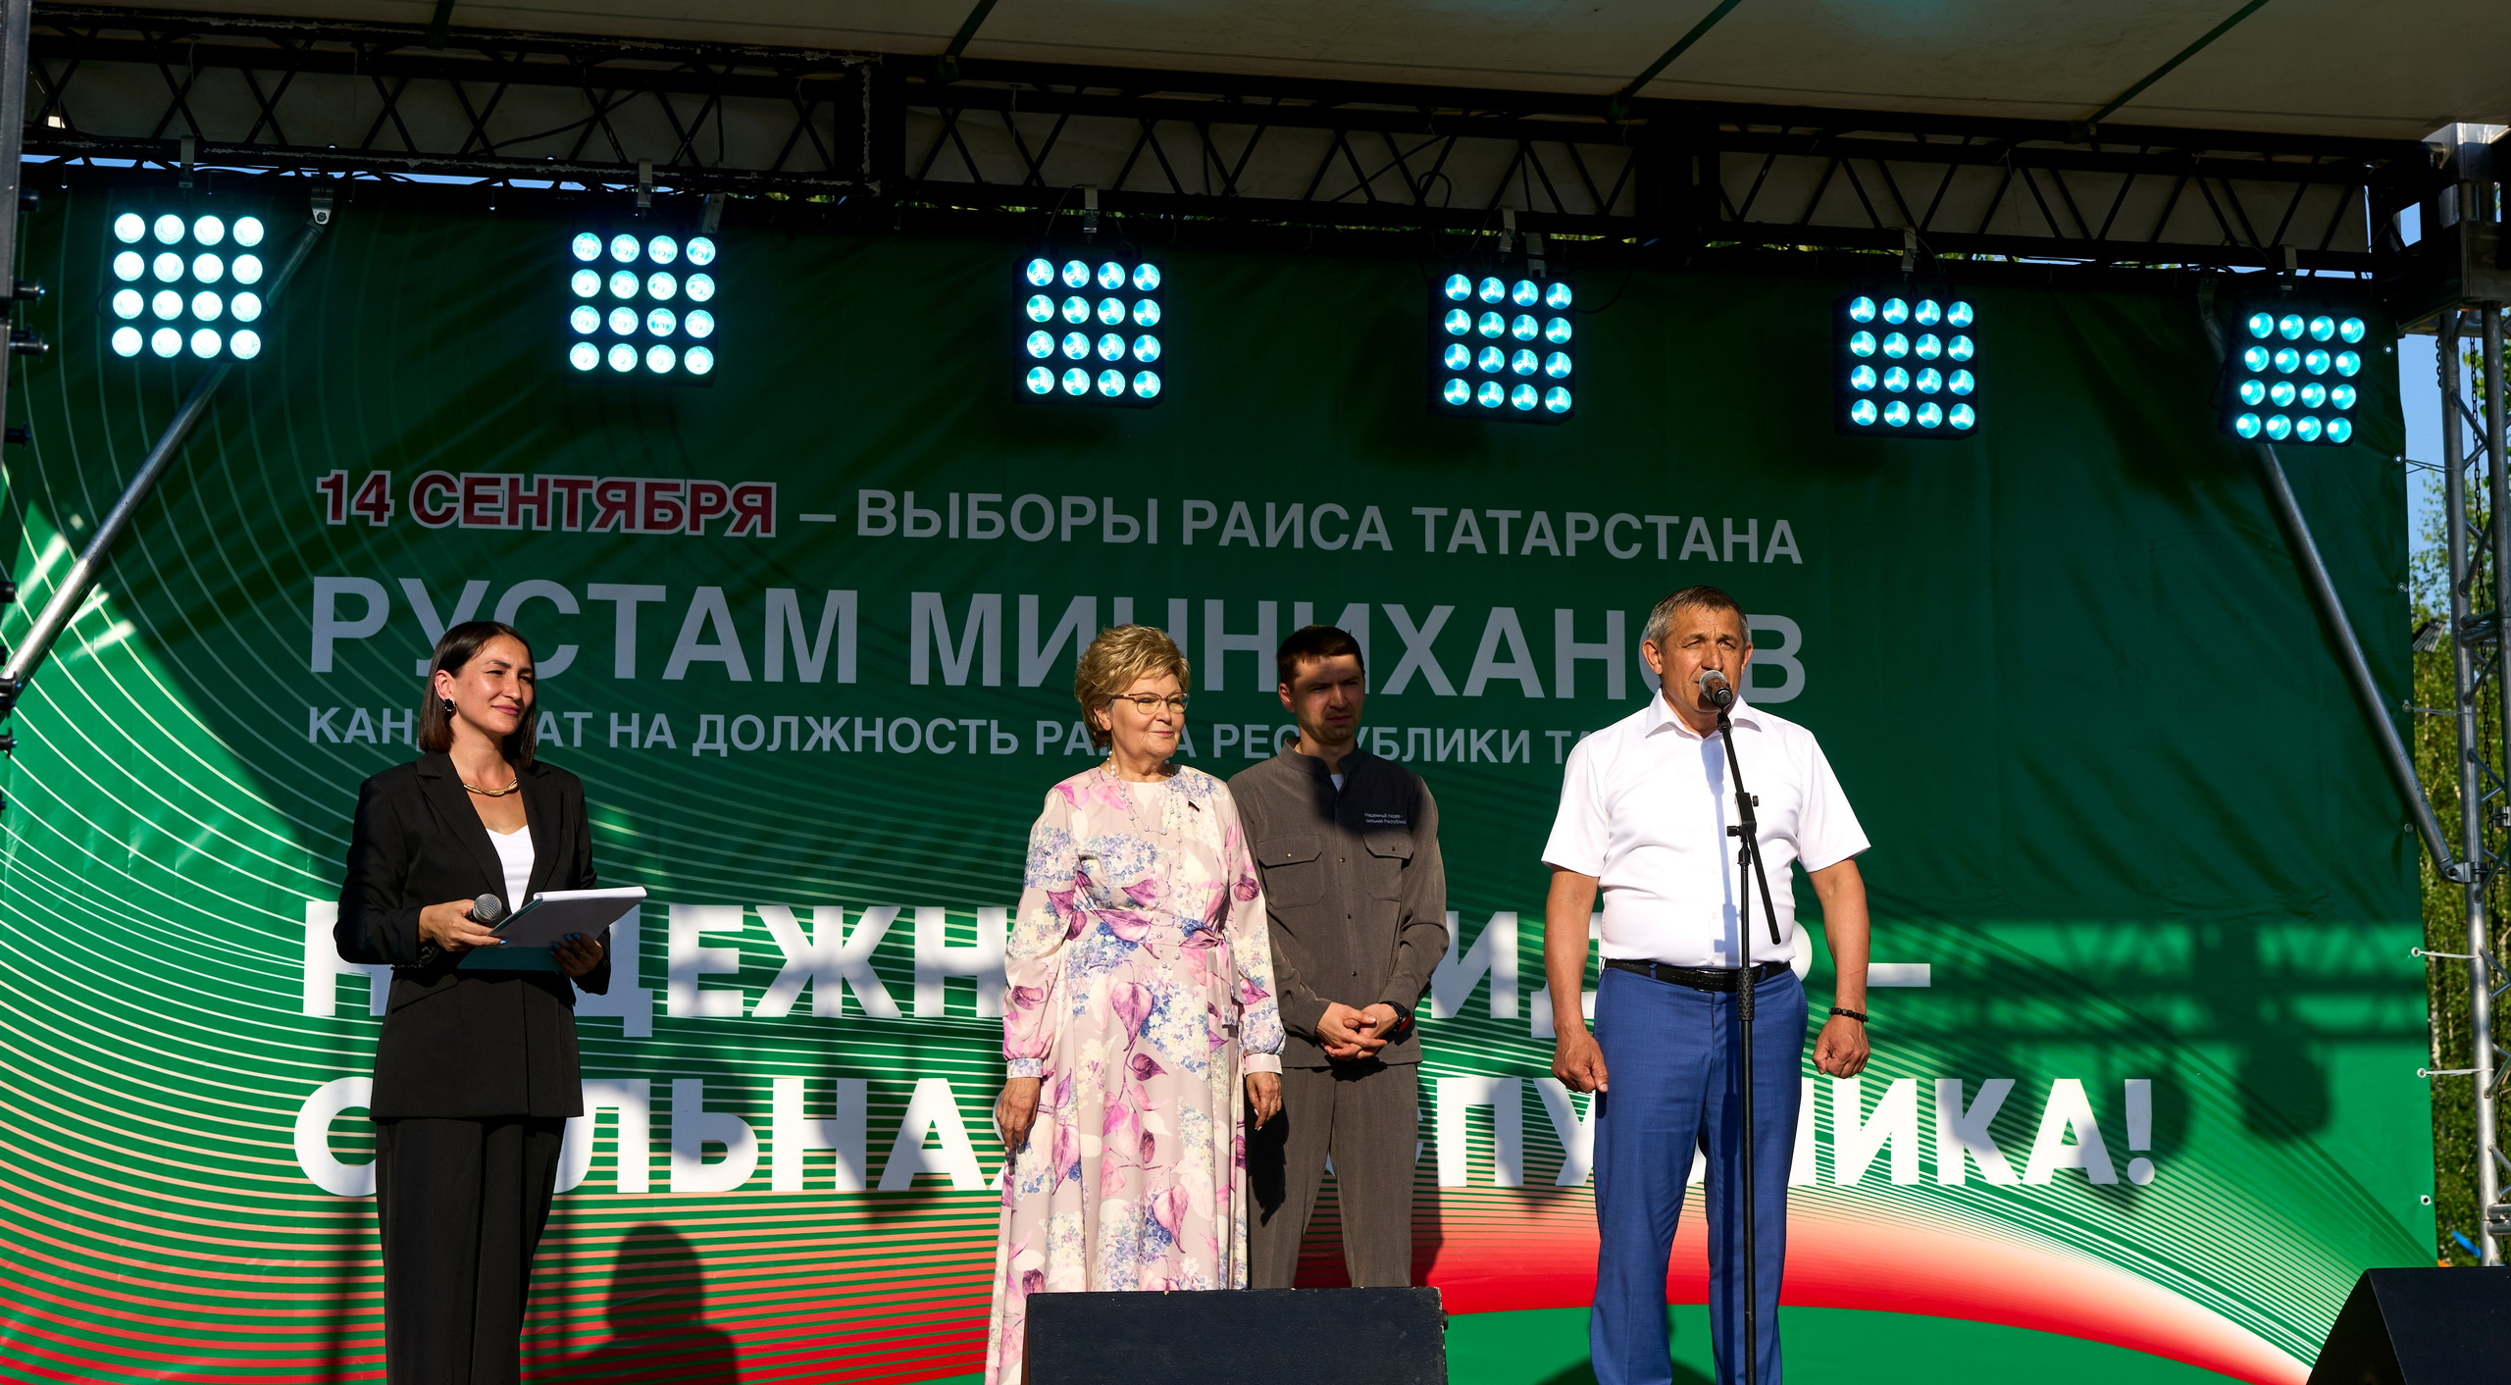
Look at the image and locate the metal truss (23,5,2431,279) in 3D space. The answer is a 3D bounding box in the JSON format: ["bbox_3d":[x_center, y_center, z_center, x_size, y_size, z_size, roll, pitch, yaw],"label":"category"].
[{"bbox_3d":[0.041,-1.297,9.400,6.000,0.350,0.350,1,-7,-12],"label":"metal truss"}]

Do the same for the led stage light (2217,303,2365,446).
[{"bbox_3d":[2.626,-0.807,9.760,0.338,0.338,0.145,1,11,-12],"label":"led stage light"}]

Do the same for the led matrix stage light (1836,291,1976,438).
[{"bbox_3d":[1.375,-0.689,8.147,0.287,0.287,0.110,1,-6,-12],"label":"led matrix stage light"}]

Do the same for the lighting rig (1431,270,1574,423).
[{"bbox_3d":[0.595,-0.834,9.313,0.338,0.338,0.145,1,-3,-12],"label":"lighting rig"}]

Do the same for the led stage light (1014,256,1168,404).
[{"bbox_3d":[-0.394,-0.848,9.094,0.338,0.338,0.145,1,-5,-12],"label":"led stage light"}]

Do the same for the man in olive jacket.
[{"bbox_3d":[0.172,0.719,7.953,0.480,1.735,0.330,2,-7,-14],"label":"man in olive jacket"}]

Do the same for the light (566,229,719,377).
[{"bbox_3d":[-1.418,-0.883,8.869,0.338,0.338,0.145,1,-5,-12],"label":"light"}]

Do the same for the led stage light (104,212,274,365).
[{"bbox_3d":[-2.402,-0.900,8.651,0.338,0.338,0.145,1,-4,-12],"label":"led stage light"}]

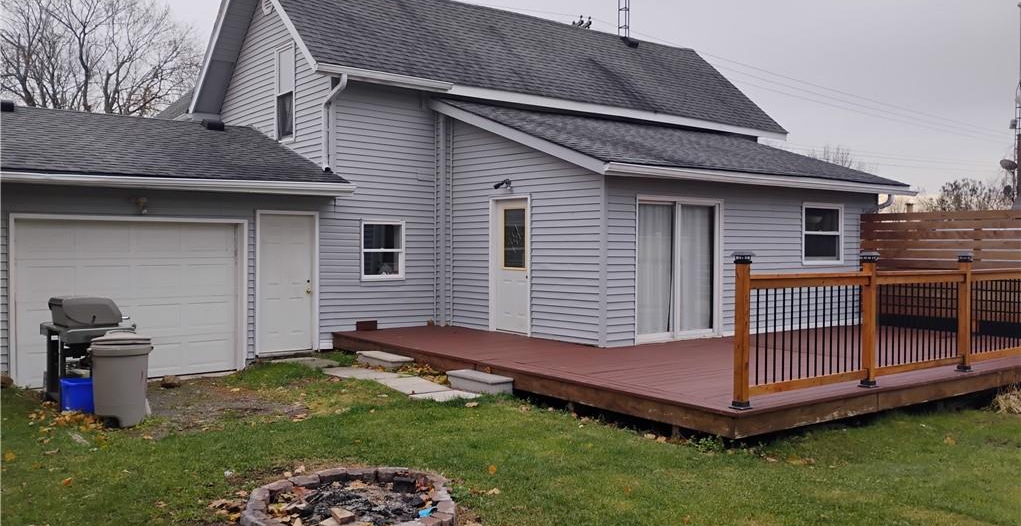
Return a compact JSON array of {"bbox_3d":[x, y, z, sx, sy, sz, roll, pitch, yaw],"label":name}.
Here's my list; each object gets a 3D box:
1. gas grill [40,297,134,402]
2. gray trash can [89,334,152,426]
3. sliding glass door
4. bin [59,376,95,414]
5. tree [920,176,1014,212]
[{"bbox_3d":[-4.820,0.956,9.430,0.730,1.160,1.150,0,1,-38],"label":"gas grill"},{"bbox_3d":[-3.800,1.106,8.050,0.580,0.900,0.560,0,1,-44],"label":"gray trash can"},{"bbox_3d":[2.430,0.110,11.860,1.810,2.020,0.120,0,1,-38],"label":"sliding glass door"},{"bbox_3d":[-4.430,1.383,8.700,0.480,0.330,0.390,0,1,-38],"label":"bin"},{"bbox_3d":[18.249,-1.076,33.000,3.500,4.800,3.500,0,1,0],"label":"tree"}]

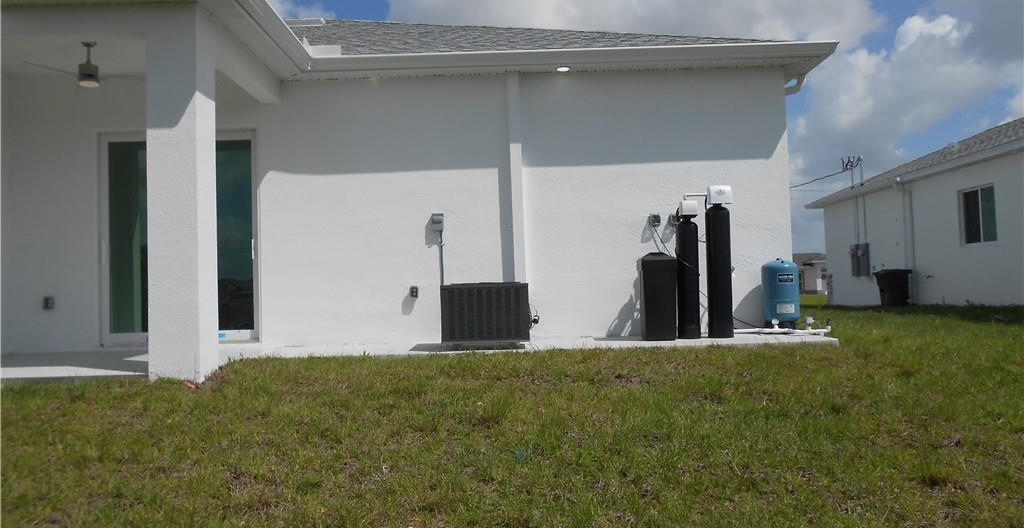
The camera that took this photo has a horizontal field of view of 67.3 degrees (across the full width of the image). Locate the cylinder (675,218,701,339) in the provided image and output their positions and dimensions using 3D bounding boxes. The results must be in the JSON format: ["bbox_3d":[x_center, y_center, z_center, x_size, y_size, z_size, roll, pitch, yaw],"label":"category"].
[{"bbox_3d":[1.863,0.151,8.181,0.242,1.269,0.242,-2,-2,0],"label":"cylinder"}]

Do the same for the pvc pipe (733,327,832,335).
[{"bbox_3d":[2.827,0.707,8.104,1.015,0.061,0.061,-3,-2,26],"label":"pvc pipe"}]

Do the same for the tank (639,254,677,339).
[{"bbox_3d":[1.509,0.341,8.111,0.376,0.914,0.396,-2,-2,0],"label":"tank"}]

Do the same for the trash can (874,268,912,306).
[{"bbox_3d":[9.025,0.589,18.207,0.710,0.985,0.609,-1,-2,-14],"label":"trash can"}]

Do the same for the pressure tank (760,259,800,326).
[{"bbox_3d":[2.911,0.352,8.301,0.411,0.782,0.411,-2,-2,0],"label":"pressure tank"}]

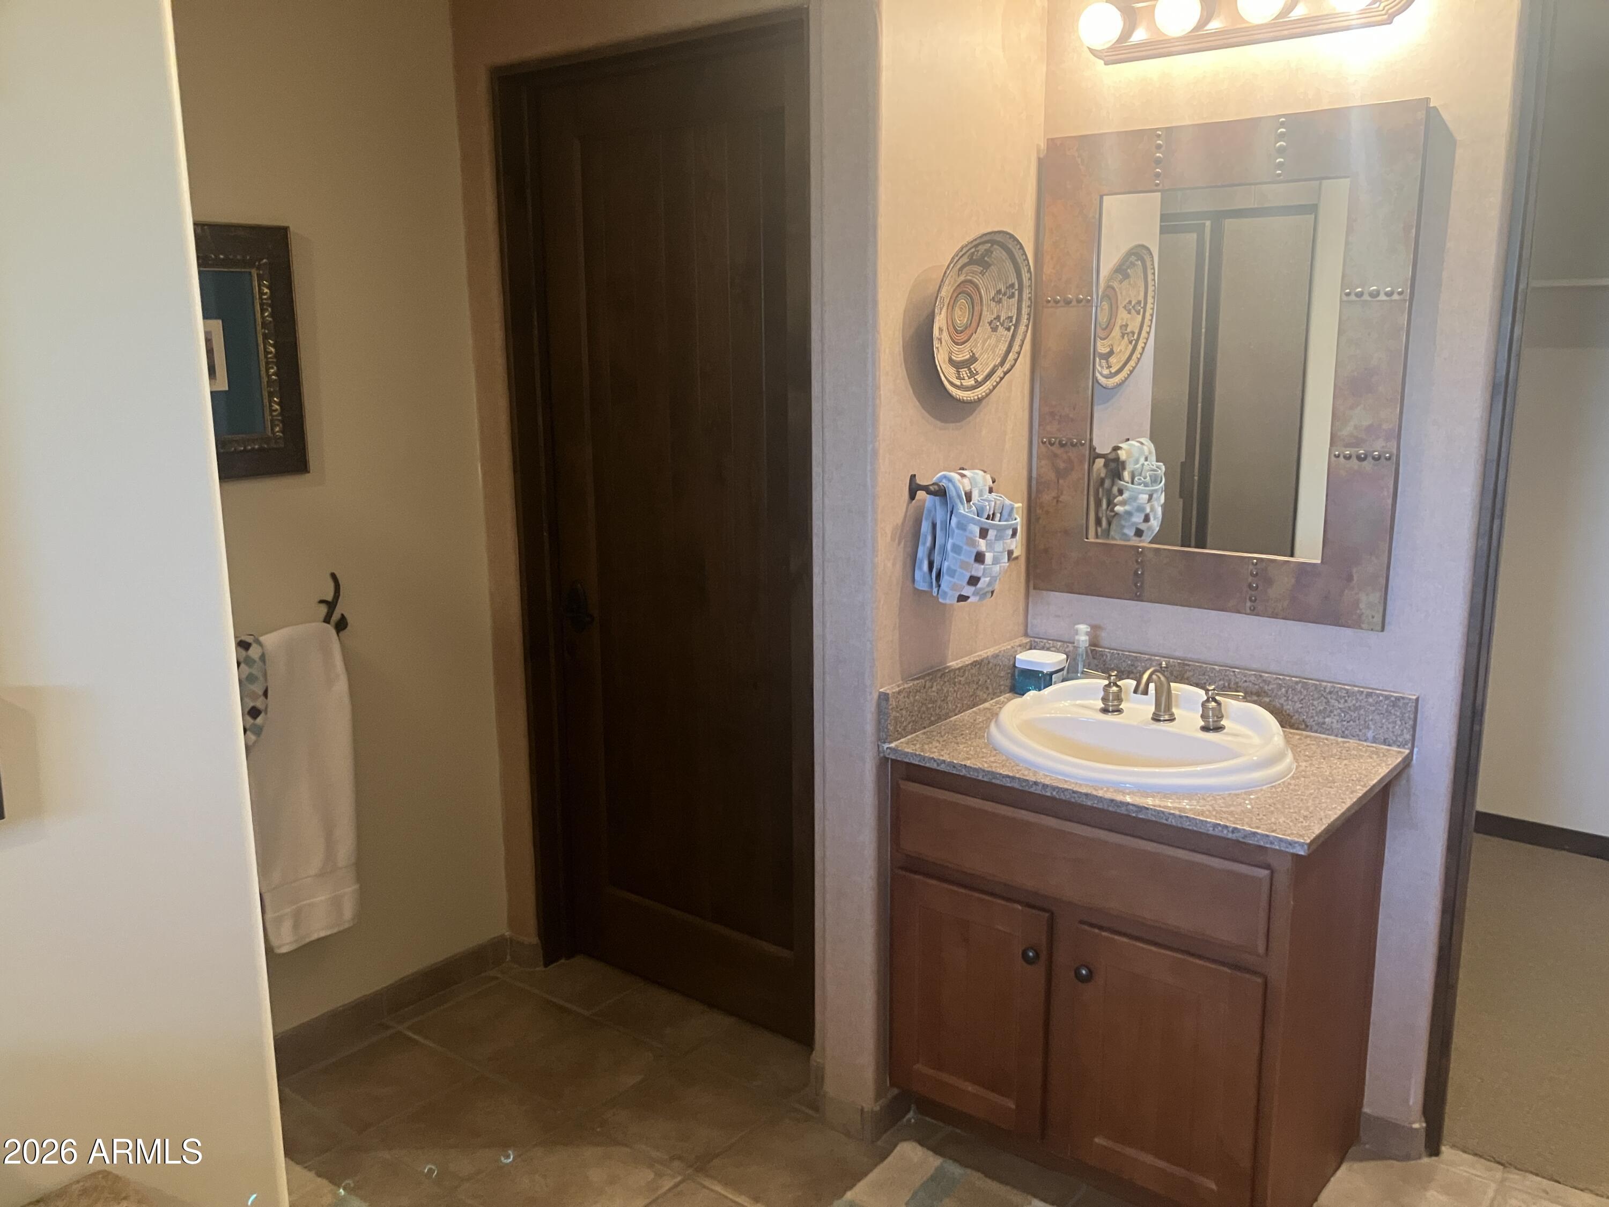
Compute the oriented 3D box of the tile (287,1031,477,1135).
[{"bbox_3d":[-0.918,1.034,2.823,0.293,0.010,0.290,9,15,38],"label":"tile"}]

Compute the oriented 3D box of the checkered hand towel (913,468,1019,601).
[{"bbox_3d":[0.310,-0.135,2.456,0.126,0.235,0.205,9,15,38],"label":"checkered hand towel"}]

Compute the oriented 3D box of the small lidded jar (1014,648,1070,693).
[{"bbox_3d":[0.511,0.150,2.804,0.080,0.079,0.074,9,15,38],"label":"small lidded jar"}]

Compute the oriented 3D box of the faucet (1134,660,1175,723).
[{"bbox_3d":[0.669,0.178,2.489,0.050,0.115,0.155,8,14,38],"label":"faucet"}]

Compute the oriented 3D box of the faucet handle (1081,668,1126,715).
[{"bbox_3d":[0.595,0.172,2.587,0.088,0.082,0.050,9,15,38],"label":"faucet handle"}]

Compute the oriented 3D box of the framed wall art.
[{"bbox_3d":[-1.171,-0.485,2.523,0.030,0.500,0.410,8,14,38],"label":"framed wall art"}]

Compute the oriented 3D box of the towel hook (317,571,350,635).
[{"bbox_3d":[-1.006,0.011,2.772,0.072,0.151,0.050,9,15,38],"label":"towel hook"}]

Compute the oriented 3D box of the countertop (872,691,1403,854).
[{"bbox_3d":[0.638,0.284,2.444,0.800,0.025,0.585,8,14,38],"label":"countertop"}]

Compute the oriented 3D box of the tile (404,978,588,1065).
[{"bbox_3d":[-0.728,0.983,3.047,0.300,0.010,0.300,8,14,38],"label":"tile"}]

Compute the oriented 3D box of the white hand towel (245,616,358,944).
[{"bbox_3d":[-1.069,0.387,2.763,0.080,0.700,0.210,8,14,38],"label":"white hand towel"}]

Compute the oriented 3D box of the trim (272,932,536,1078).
[{"bbox_3d":[-1.014,0.946,3.009,0.015,0.080,0.830,8,14,38],"label":"trim"}]

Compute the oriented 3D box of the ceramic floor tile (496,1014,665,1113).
[{"bbox_3d":[-0.497,1.021,2.870,0.293,0.010,0.296,9,15,38],"label":"ceramic floor tile"}]

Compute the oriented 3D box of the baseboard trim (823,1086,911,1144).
[{"bbox_3d":[0.122,1.017,2.650,0.137,0.077,0.120,9,15,38],"label":"baseboard trim"}]

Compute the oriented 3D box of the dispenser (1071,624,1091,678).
[{"bbox_3d":[0.581,0.127,2.735,0.070,0.170,0.065,8,14,38],"label":"dispenser"}]

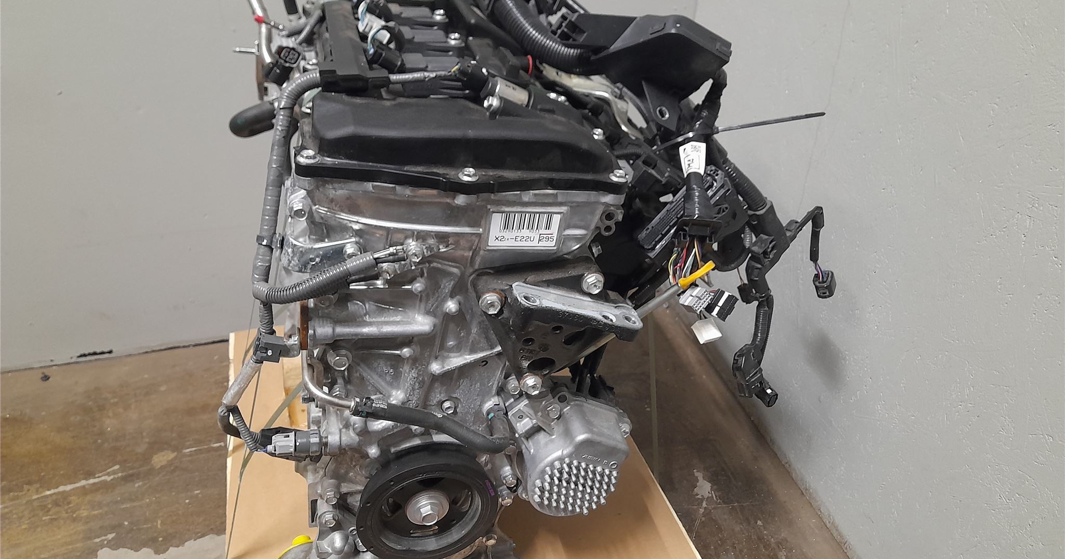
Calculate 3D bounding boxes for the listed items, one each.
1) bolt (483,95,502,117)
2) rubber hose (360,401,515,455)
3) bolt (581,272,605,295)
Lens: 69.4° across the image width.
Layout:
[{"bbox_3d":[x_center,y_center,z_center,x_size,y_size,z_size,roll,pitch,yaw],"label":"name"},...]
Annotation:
[{"bbox_3d":[-0.034,-0.149,0.656,0.014,0.017,0.017,15,27,-26],"label":"bolt"},{"bbox_3d":[-0.090,0.138,0.730,0.160,0.050,0.033,10,29,-24],"label":"rubber hose"},{"bbox_3d":[0.055,0.003,0.687,0.020,0.020,0.013,0,32,-18],"label":"bolt"}]

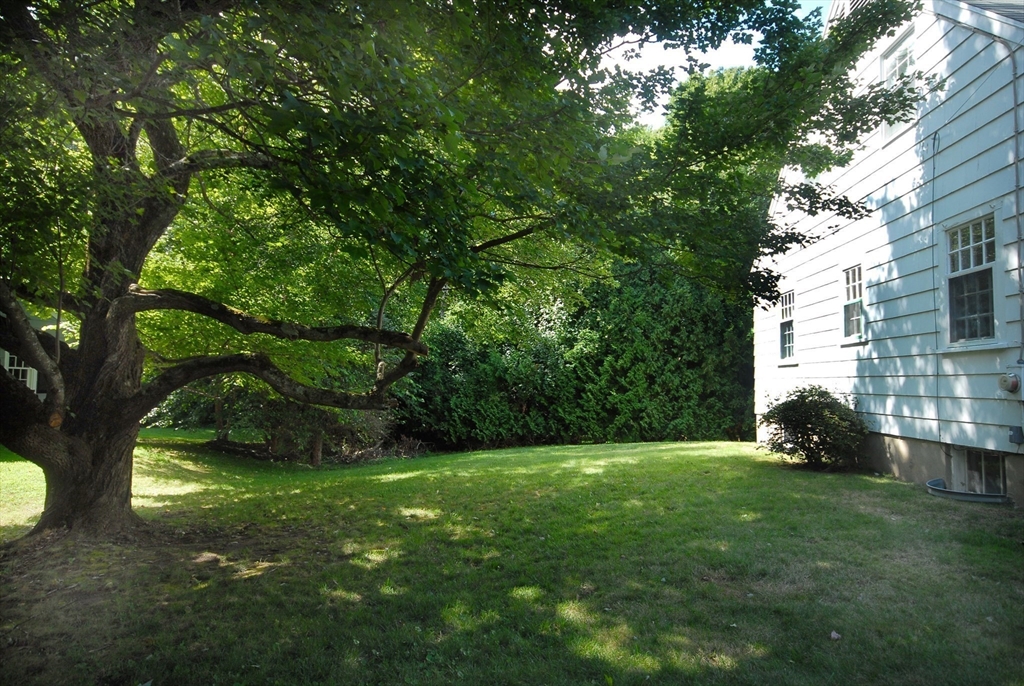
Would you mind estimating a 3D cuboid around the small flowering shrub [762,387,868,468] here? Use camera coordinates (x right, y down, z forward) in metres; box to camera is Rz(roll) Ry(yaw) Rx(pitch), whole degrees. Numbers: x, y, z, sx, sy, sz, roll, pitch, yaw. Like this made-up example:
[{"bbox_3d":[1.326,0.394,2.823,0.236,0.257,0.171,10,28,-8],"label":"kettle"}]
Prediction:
[{"bbox_3d":[4.460,1.230,9.250,1.400,1.200,1.450,1,-4,3],"label":"small flowering shrub"}]

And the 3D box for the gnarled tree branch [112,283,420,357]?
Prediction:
[{"bbox_3d":[-2.330,-0.220,5.950,3.200,0.620,0.500,0,-4,10],"label":"gnarled tree branch"}]

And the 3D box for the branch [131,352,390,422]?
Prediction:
[{"bbox_3d":[-2.570,0.450,6.300,2.700,0.640,0.500,1,-4,6],"label":"branch"}]

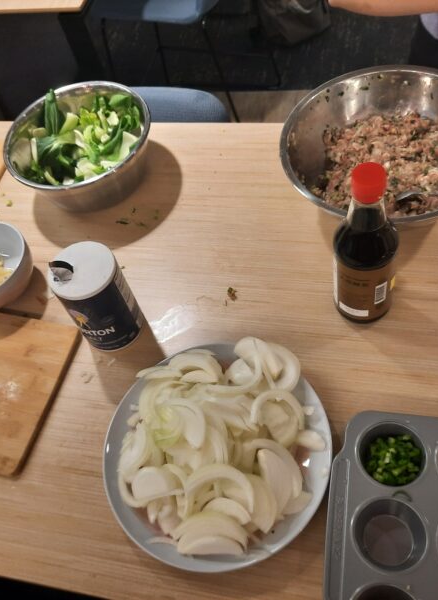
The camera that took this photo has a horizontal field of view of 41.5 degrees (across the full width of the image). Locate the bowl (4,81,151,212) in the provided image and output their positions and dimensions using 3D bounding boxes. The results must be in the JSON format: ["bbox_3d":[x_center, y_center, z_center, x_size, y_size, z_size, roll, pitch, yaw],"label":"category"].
[{"bbox_3d":[-0.207,-0.227,0.915,0.231,0.103,0.231,-5,58,9],"label":"bowl"}]

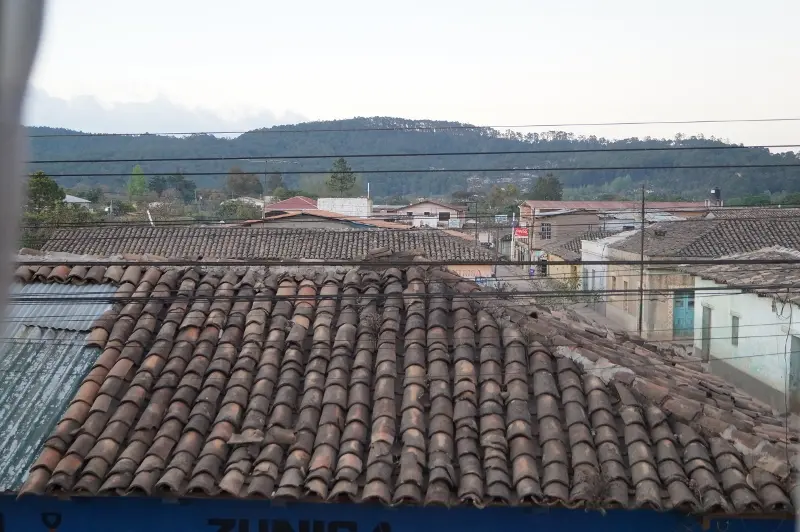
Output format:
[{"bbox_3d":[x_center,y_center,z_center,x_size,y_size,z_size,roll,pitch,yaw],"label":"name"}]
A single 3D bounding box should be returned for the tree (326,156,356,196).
[{"bbox_3d":[-9.950,-13.380,170.000,5.200,10.500,5.100,0,2,0],"label":"tree"}]

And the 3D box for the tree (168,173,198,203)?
[{"bbox_3d":[-43.730,-14.460,200.000,6.200,8.500,6.000,0,2,0],"label":"tree"}]

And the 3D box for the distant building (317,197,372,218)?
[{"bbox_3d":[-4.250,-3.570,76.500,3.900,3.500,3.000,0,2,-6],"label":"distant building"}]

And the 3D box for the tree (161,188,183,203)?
[{"bbox_3d":[-34.300,-9.630,150.000,3.400,4.000,3.300,0,2,0],"label":"tree"}]

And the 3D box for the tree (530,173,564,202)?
[{"bbox_3d":[27.670,-13.530,190.000,6.500,8.500,6.300,0,2,0],"label":"tree"}]

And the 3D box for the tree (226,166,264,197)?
[{"bbox_3d":[-34.020,-16.910,220.000,8.400,10.000,8.000,0,2,0],"label":"tree"}]

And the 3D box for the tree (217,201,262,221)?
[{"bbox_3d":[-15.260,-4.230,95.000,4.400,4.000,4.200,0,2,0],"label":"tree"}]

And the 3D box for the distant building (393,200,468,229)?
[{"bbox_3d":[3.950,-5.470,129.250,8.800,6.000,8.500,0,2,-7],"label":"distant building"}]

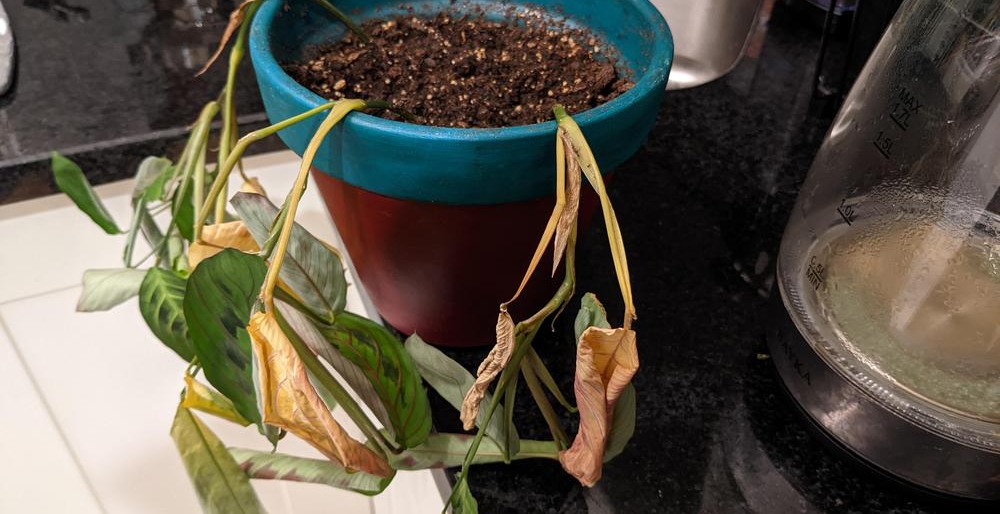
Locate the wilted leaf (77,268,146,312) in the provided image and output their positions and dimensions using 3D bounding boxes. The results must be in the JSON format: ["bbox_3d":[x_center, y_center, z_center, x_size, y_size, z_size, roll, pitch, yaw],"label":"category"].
[{"bbox_3d":[-0.174,0.014,0.351,0.037,0.021,0.017,-8,43,-13],"label":"wilted leaf"}]

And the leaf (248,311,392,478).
[{"bbox_3d":[-0.066,0.053,0.285,0.059,0.072,0.023,19,44,15],"label":"leaf"}]

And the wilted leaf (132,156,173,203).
[{"bbox_3d":[-0.177,-0.039,0.396,0.018,0.024,0.014,13,14,-25],"label":"wilted leaf"}]

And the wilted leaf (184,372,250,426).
[{"bbox_3d":[-0.119,0.061,0.329,0.031,0.030,0.017,6,42,2],"label":"wilted leaf"}]

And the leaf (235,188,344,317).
[{"bbox_3d":[-0.095,-0.001,0.359,0.026,0.066,0.012,-37,14,-12],"label":"leaf"}]

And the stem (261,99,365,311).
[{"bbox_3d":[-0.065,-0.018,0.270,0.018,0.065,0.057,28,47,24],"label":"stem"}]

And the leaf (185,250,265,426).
[{"bbox_3d":[-0.120,0.037,0.350,0.034,0.091,0.014,-13,28,-20],"label":"leaf"}]

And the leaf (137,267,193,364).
[{"bbox_3d":[-0.167,0.028,0.398,0.028,0.054,0.012,-23,32,-22],"label":"leaf"}]

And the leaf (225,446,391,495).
[{"bbox_3d":[-0.092,0.104,0.381,0.084,0.017,0.018,3,41,14],"label":"leaf"}]

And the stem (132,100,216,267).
[{"bbox_3d":[-0.163,-0.037,0.393,0.021,0.092,0.021,22,23,-23],"label":"stem"}]

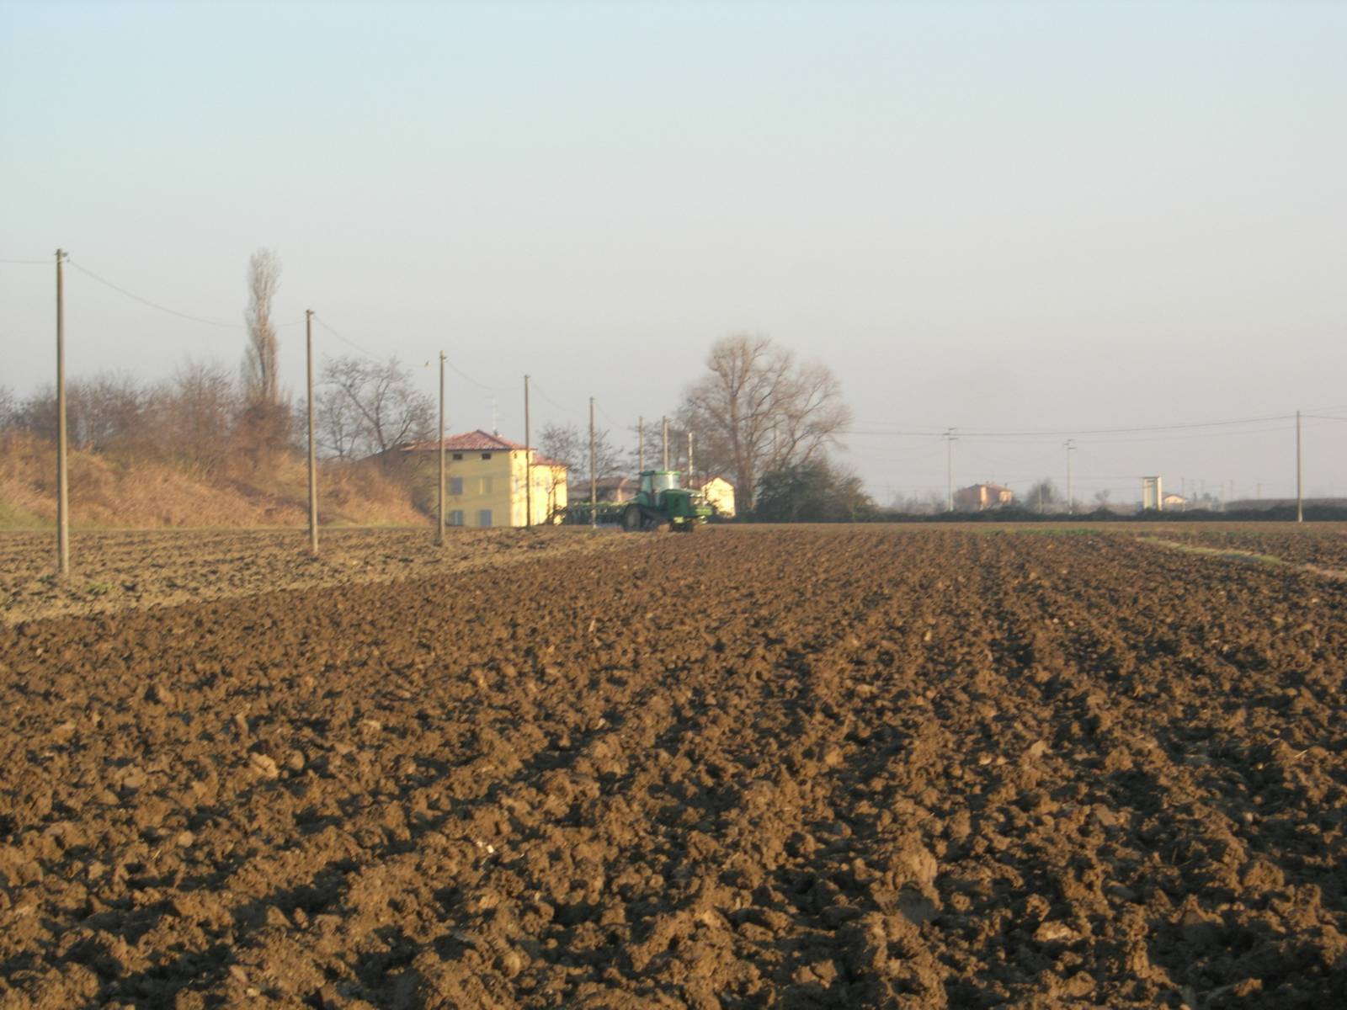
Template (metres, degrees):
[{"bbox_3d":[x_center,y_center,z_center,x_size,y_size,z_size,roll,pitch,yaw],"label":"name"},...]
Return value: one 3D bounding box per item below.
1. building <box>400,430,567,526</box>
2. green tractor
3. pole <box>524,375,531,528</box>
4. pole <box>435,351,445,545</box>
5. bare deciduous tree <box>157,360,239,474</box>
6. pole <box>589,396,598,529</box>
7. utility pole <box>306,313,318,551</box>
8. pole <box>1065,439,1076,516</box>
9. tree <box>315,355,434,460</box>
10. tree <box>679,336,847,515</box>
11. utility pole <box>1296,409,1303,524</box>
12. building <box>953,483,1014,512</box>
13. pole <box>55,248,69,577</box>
[{"bbox_3d":[-17.400,-2.200,410.000,11.200,9.620,14.300,0,0,21],"label":"building"},{"bbox_3d":[0.000,-0.160,232.000,2.700,3.200,5.600,0,0,-34],"label":"green tractor"},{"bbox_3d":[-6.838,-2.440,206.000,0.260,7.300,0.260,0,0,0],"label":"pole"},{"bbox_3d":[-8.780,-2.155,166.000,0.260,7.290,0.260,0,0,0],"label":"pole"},{"bbox_3d":[-28.666,-5.296,265.000,5.000,6.850,4.800,0,0,0],"label":"bare deciduous tree"},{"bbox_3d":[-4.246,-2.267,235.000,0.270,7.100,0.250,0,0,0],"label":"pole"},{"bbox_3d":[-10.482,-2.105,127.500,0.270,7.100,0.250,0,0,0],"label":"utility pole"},{"bbox_3d":[51.429,-3.479,570.000,1.300,10.090,0.350,0,0,0],"label":"pole"},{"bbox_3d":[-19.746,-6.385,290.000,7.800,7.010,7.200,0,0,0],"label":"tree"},{"bbox_3d":[7.970,-6.864,385.000,15.000,15.900,14.000,0,0,0],"label":"tree"},{"bbox_3d":[39.858,-2.463,280.000,0.260,7.270,0.260,0,0,0],"label":"utility pole"},{"bbox_3d":[62.129,-0.948,880.000,11.000,6.500,9.000,0,0,28],"label":"building"},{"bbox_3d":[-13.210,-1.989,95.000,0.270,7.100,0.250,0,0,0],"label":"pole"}]

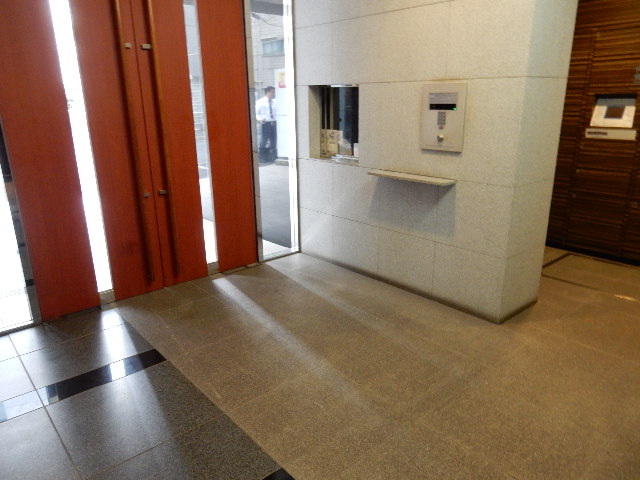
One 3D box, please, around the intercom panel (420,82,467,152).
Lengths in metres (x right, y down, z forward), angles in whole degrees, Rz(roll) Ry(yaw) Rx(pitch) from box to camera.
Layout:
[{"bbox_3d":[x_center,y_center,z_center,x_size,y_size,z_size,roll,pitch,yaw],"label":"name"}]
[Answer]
[{"bbox_3d":[0.744,-0.746,2.829,0.025,0.403,0.300,-15,22,-39],"label":"intercom panel"}]

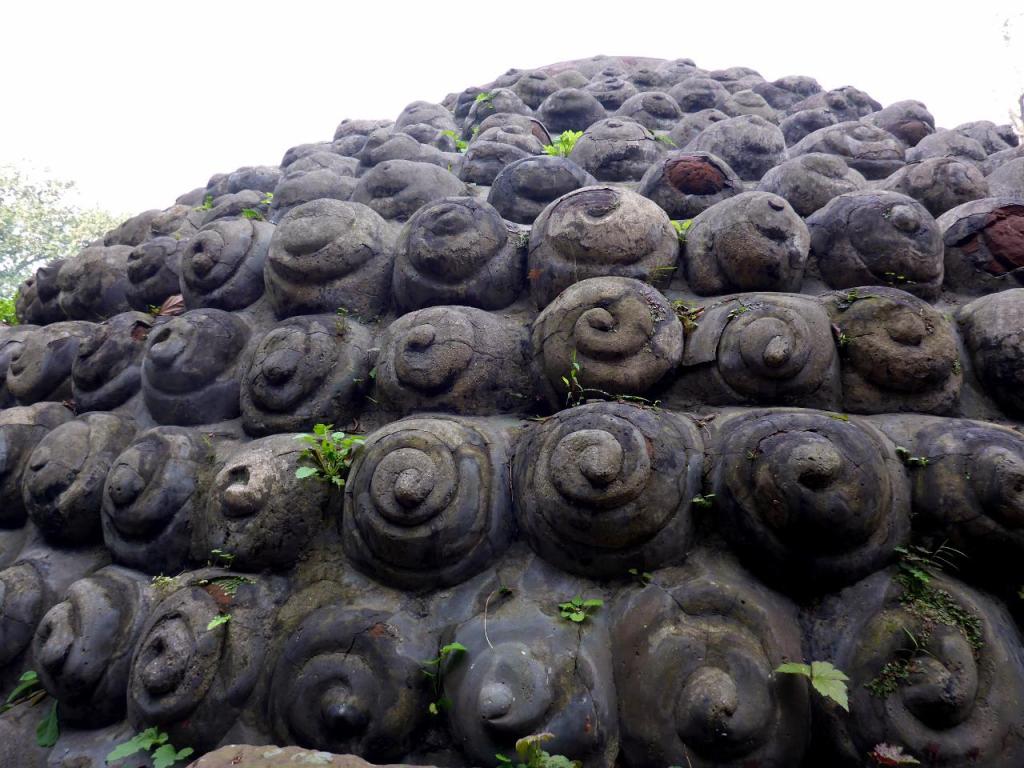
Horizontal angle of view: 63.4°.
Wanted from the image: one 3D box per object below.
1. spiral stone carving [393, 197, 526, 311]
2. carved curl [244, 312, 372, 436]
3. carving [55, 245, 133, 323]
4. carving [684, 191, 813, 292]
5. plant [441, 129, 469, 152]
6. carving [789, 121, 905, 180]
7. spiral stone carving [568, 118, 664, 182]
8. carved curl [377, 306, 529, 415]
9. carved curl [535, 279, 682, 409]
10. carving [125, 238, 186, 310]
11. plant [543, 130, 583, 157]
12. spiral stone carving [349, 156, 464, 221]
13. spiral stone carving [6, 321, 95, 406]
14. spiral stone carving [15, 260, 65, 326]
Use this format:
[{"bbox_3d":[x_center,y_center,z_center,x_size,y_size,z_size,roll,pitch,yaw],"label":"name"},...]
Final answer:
[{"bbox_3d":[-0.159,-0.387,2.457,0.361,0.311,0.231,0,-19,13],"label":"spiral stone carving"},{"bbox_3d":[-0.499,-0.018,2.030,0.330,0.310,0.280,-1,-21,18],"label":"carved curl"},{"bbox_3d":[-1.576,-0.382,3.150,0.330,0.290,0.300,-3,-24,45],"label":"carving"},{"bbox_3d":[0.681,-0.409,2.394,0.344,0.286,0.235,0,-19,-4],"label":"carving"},{"bbox_3d":[-0.211,-0.895,3.045,0.101,0.088,0.084,0,-1,12],"label":"plant"},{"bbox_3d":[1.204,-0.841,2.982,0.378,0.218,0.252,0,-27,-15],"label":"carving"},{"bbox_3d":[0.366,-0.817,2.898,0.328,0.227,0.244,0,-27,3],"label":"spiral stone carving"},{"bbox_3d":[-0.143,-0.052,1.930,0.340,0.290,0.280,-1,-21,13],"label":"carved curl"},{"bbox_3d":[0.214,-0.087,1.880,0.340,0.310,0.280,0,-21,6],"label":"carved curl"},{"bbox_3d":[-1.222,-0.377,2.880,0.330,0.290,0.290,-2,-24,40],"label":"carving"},{"bbox_3d":[0.168,-0.795,2.750,0.130,0.100,0.110,0,-3,0],"label":"plant"},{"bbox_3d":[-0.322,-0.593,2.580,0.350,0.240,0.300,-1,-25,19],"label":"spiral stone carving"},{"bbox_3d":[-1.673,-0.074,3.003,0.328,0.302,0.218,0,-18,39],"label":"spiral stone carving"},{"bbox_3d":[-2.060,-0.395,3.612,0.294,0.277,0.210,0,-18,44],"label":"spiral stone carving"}]

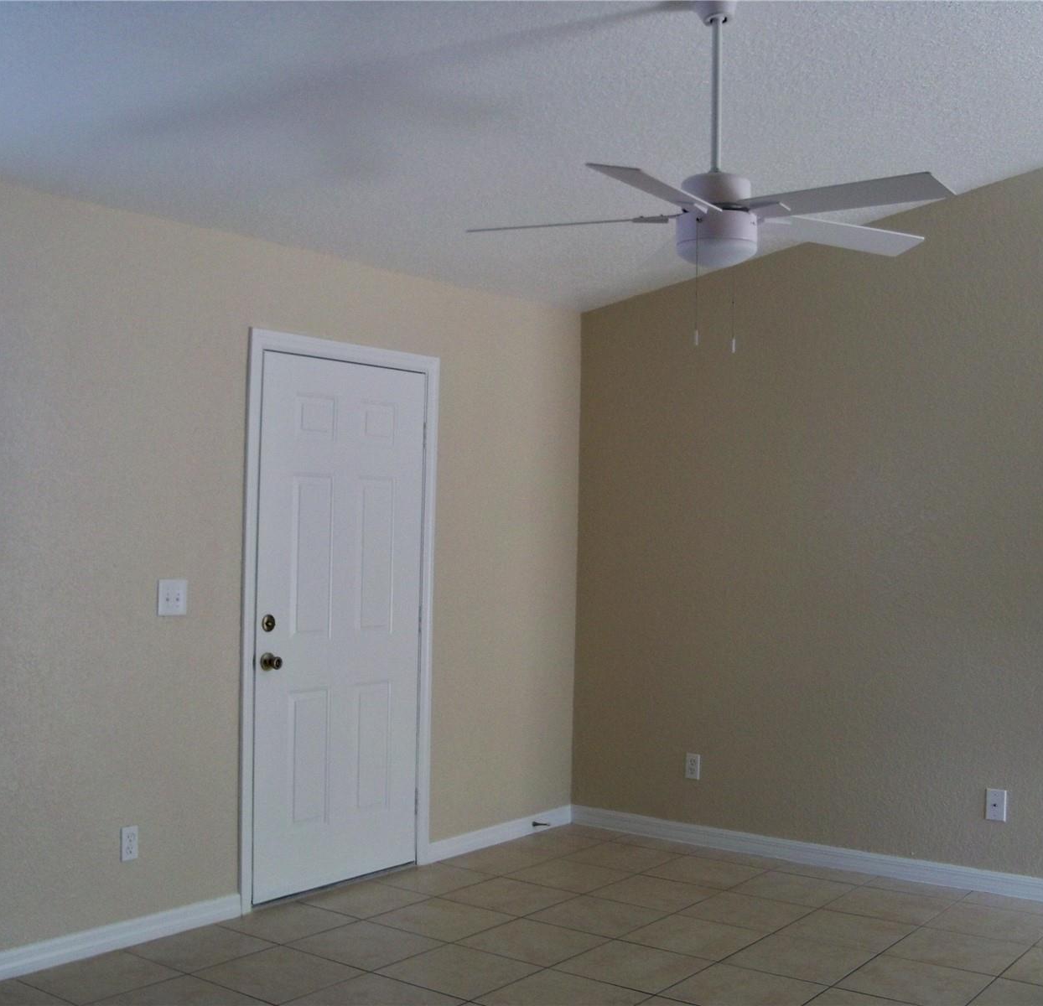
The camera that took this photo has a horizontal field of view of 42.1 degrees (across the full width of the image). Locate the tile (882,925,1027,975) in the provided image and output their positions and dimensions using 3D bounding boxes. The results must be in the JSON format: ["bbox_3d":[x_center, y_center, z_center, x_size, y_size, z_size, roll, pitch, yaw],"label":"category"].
[{"bbox_3d":[1.486,1.526,4.550,0.400,0.010,0.400,0,-1,37],"label":"tile"}]

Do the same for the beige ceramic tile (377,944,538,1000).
[{"bbox_3d":[-0.196,1.495,4.300,0.400,0.010,0.400,0,-1,37],"label":"beige ceramic tile"}]

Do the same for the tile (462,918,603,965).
[{"bbox_3d":[0.044,1.506,4.625,0.400,0.010,0.400,0,-1,37],"label":"tile"}]

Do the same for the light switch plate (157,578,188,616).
[{"bbox_3d":[-1.189,0.325,4.642,0.012,0.118,0.118,0,-1,36],"label":"light switch plate"}]

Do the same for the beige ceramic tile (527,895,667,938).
[{"bbox_3d":[0.284,1.524,4.995,0.400,0.010,0.400,0,-1,36],"label":"beige ceramic tile"}]

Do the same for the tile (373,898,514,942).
[{"bbox_3d":[-0.280,1.504,4.867,0.400,0.010,0.400,0,-1,37],"label":"tile"}]

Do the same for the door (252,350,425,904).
[{"bbox_3d":[-0.708,0.464,5.336,0.048,2.035,0.914,0,-1,36],"label":"door"}]

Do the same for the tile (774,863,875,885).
[{"bbox_3d":[1.266,1.552,5.658,0.400,0.010,0.200,0,-1,36],"label":"tile"}]

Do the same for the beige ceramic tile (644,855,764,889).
[{"bbox_3d":[0.765,1.542,5.640,0.403,0.010,0.403,0,-1,37],"label":"beige ceramic tile"}]

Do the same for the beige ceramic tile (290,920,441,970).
[{"bbox_3d":[-0.522,1.495,4.577,0.403,0.010,0.403,0,-1,37],"label":"beige ceramic tile"}]

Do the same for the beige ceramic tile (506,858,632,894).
[{"bbox_3d":[0.200,1.532,5.556,0.403,0.010,0.403,0,-1,37],"label":"beige ceramic tile"}]

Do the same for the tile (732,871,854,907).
[{"bbox_3d":[1.087,1.537,5.358,0.400,0.010,0.400,0,-1,37],"label":"tile"}]

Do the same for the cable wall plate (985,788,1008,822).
[{"bbox_3d":[1.875,1.188,5.338,0.080,0.124,0.008,1,-1,37],"label":"cable wall plate"}]

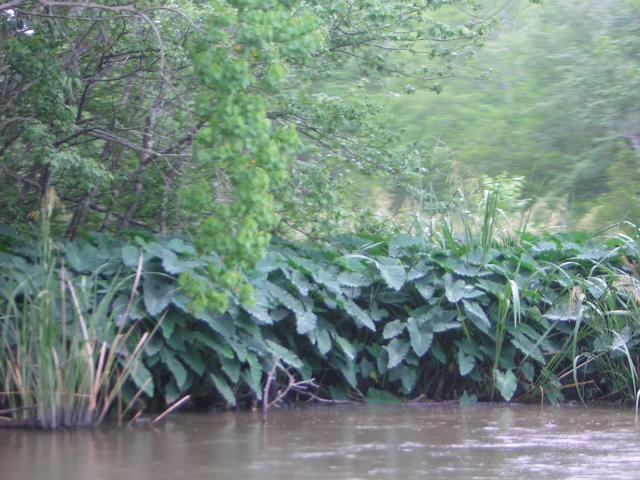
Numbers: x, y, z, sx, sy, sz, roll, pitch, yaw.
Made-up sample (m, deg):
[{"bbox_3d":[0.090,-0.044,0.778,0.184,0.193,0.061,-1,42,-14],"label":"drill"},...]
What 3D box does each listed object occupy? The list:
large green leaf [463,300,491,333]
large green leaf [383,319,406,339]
[{"bbox_3d":[1.293,0.632,16.500,0.231,0.264,0.150,0,0,-14],"label":"large green leaf"},{"bbox_3d":[0.616,0.731,16.500,0.198,0.165,0.120,0,0,6],"label":"large green leaf"}]

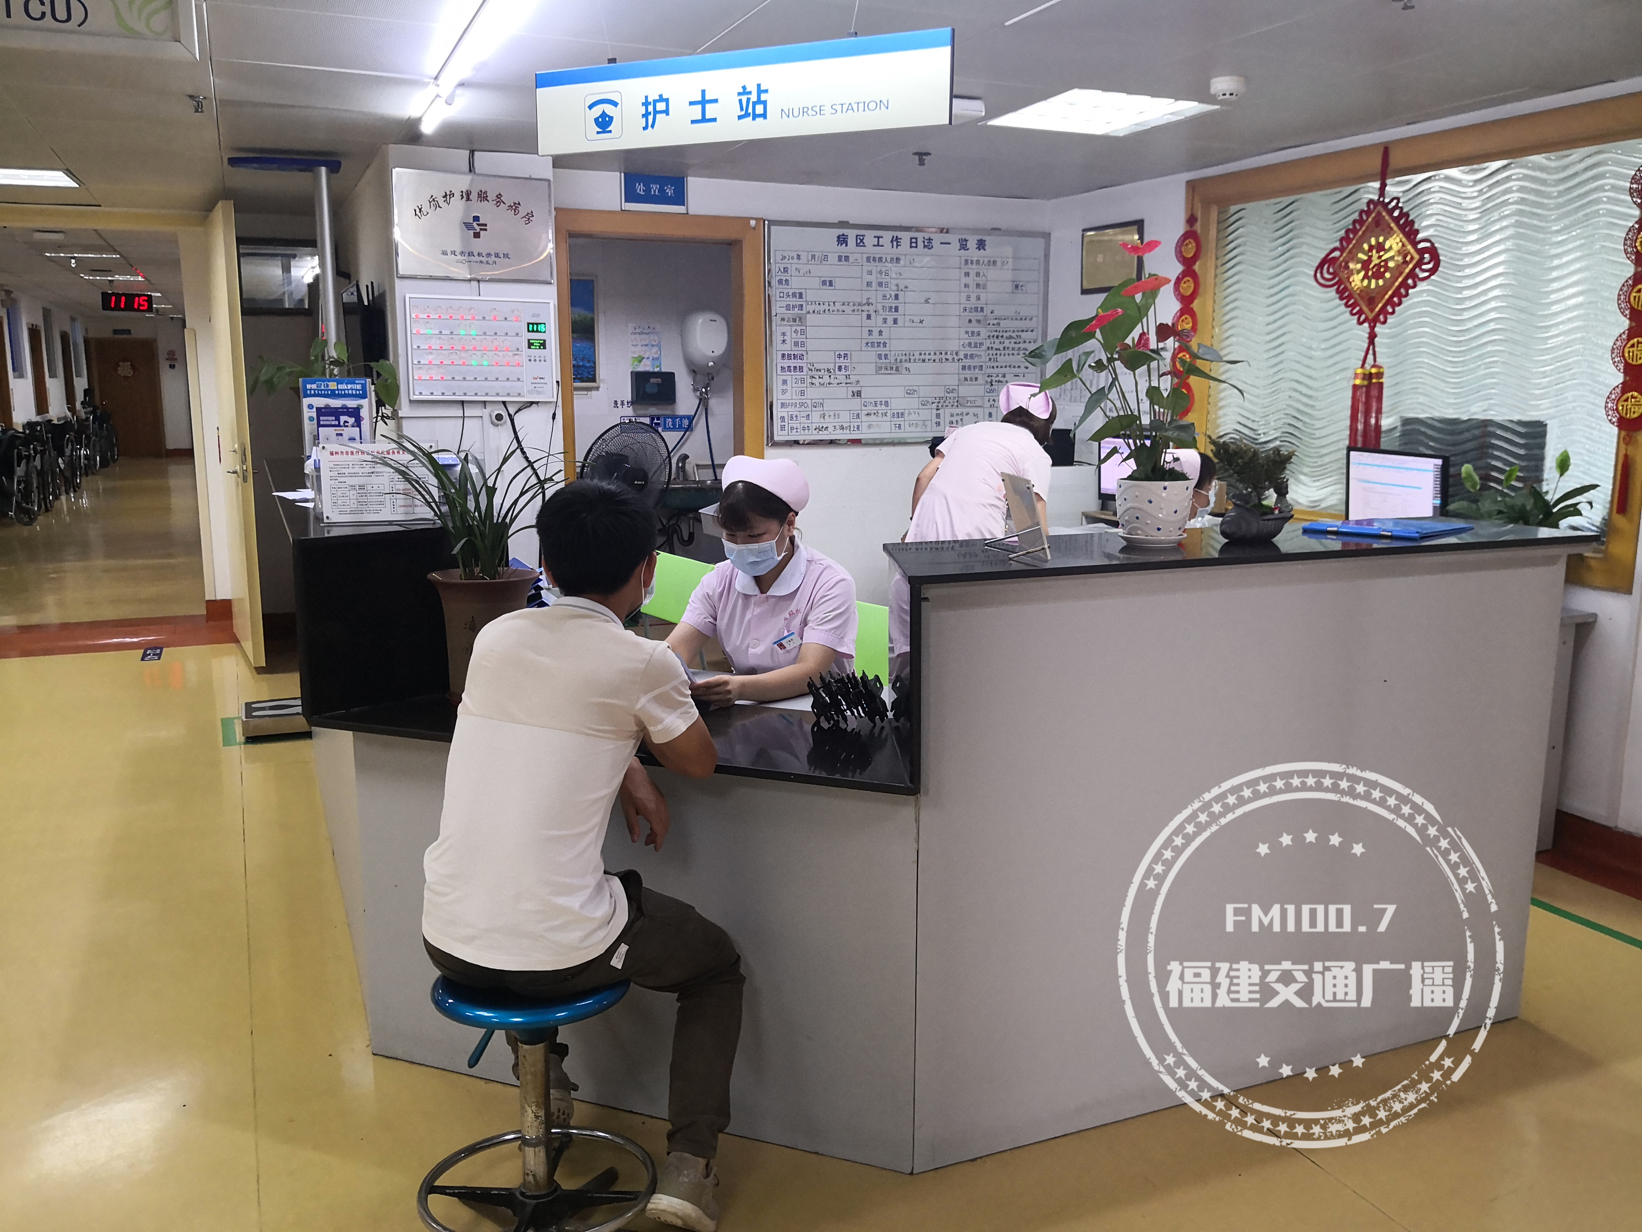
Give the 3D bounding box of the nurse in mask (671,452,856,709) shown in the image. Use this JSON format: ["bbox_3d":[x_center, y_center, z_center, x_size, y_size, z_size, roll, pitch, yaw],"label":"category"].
[{"bbox_3d":[-0.145,0.268,3.127,0.470,1.280,0.580,4,11,23],"label":"nurse in mask"}]

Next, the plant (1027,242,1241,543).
[{"bbox_3d":[0.650,-0.464,2.660,0.430,0.620,0.380,3,11,14],"label":"plant"}]

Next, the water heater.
[{"bbox_3d":[-0.663,-1.539,7.350,0.255,0.420,0.250,-4,11,-21],"label":"water heater"}]

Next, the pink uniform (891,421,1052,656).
[{"bbox_3d":[0.510,-0.217,4.208,0.460,0.850,0.480,5,11,24],"label":"pink uniform"}]

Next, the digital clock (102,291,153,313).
[{"bbox_3d":[-7.742,-3.502,14.300,0.510,0.250,0.070,-4,11,-21],"label":"digital clock"}]

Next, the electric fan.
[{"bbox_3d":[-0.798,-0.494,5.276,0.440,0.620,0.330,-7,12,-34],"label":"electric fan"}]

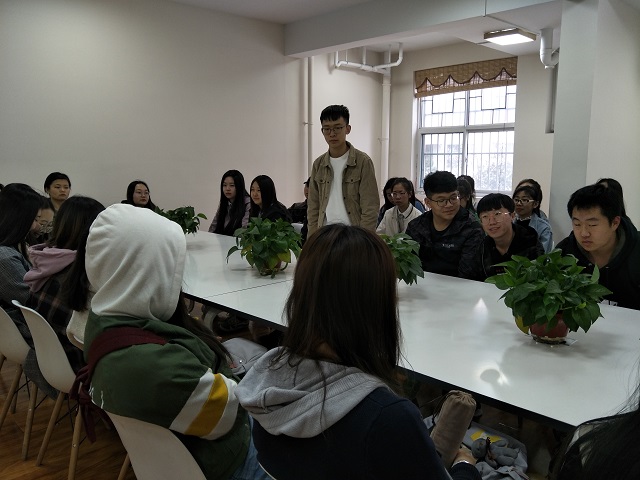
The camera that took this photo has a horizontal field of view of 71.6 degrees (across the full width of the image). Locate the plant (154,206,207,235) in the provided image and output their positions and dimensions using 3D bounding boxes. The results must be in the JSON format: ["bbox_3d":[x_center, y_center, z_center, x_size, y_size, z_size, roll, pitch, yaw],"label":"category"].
[{"bbox_3d":[-1.037,-0.119,3.300,0.400,0.280,0.380,-3,10,-17],"label":"plant"}]

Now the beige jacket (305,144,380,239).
[{"bbox_3d":[0.149,-0.315,2.940,0.480,0.680,0.280,4,10,22],"label":"beige jacket"}]

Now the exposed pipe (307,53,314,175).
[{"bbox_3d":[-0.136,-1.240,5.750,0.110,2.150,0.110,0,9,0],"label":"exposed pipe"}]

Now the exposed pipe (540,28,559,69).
[{"bbox_3d":[2.230,-1.856,4.300,0.150,0.380,0.190,8,12,40],"label":"exposed pipe"}]

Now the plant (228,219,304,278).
[{"bbox_3d":[-0.286,0.040,2.330,0.400,0.290,0.380,-1,9,-7],"label":"plant"}]

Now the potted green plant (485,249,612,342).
[{"bbox_3d":[0.752,0.178,1.460,0.385,0.295,0.370,5,10,27],"label":"potted green plant"}]

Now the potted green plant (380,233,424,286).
[{"bbox_3d":[0.276,0.100,1.990,0.390,0.285,0.370,1,9,8],"label":"potted green plant"}]

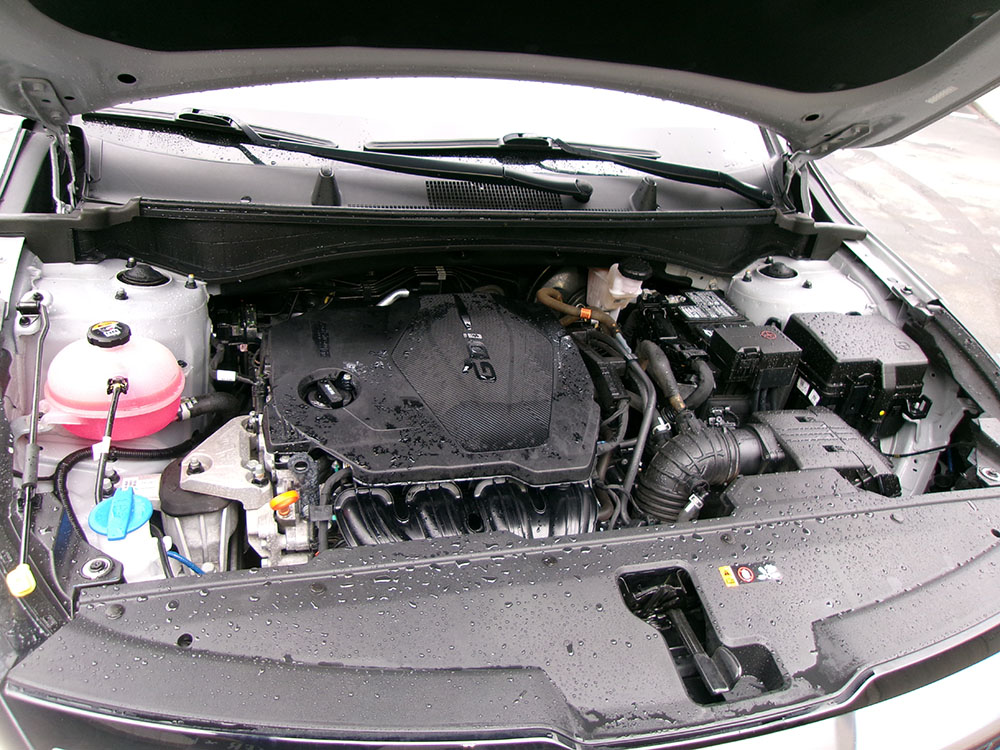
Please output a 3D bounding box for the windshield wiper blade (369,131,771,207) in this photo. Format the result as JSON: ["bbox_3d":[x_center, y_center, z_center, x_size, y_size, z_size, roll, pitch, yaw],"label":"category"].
[{"bbox_3d":[0.146,-0.419,1.565,0.827,0.048,0.170,2,50,-10],"label":"windshield wiper blade"}]

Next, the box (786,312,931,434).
[{"bbox_3d":[0.645,0.000,1.467,0.199,0.164,0.182,-3,34,-17],"label":"box"}]

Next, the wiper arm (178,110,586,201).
[{"bbox_3d":[-0.200,-0.411,1.441,0.774,0.063,0.070,10,49,-5],"label":"wiper arm"}]

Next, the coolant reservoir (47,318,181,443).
[{"bbox_3d":[-0.539,0.008,1.091,0.182,0.172,0.138,-3,34,-17],"label":"coolant reservoir"}]

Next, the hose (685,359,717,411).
[{"bbox_3d":[0.320,0.024,1.308,0.071,0.087,0.087,-3,34,-17],"label":"hose"}]

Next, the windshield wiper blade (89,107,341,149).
[{"bbox_3d":[-0.529,-0.461,1.433,0.472,0.051,0.042,7,56,-4],"label":"windshield wiper blade"}]

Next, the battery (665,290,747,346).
[{"bbox_3d":[0.372,-0.020,1.485,0.172,0.192,0.240,-3,34,-17],"label":"battery"}]

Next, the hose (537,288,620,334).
[{"bbox_3d":[0.142,-0.106,1.411,0.164,0.056,0.061,27,37,27],"label":"hose"}]

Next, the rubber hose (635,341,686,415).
[{"bbox_3d":[0.267,0.005,1.278,0.056,0.066,0.199,2,33,-10],"label":"rubber hose"}]

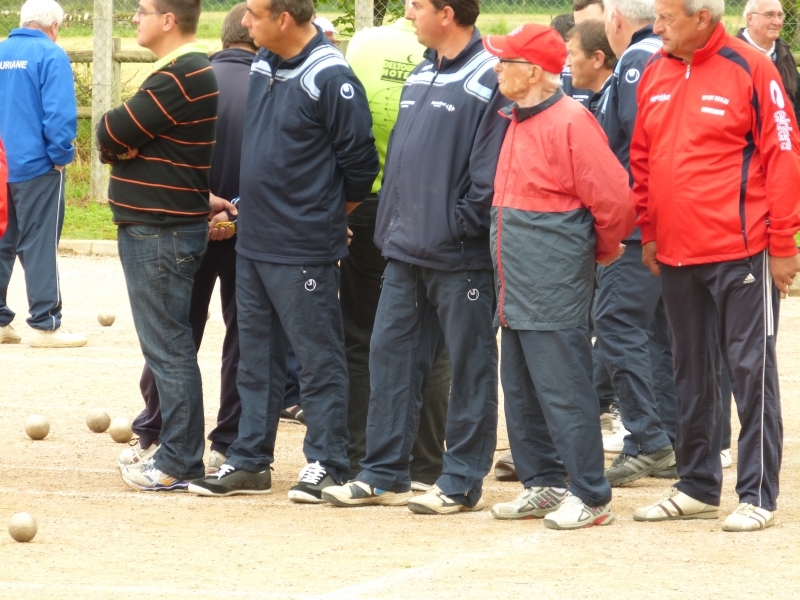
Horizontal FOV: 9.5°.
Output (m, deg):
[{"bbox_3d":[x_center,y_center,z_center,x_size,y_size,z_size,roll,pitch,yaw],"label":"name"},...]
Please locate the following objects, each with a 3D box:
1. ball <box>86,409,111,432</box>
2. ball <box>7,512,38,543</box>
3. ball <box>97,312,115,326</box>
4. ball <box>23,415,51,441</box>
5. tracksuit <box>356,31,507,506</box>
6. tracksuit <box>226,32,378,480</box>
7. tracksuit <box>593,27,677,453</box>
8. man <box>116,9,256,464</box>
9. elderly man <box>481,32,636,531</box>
[{"bbox_3d":[-1.143,0.461,18.350,0.092,0.092,0.092,0,4,0],"label":"ball"},{"bbox_3d":[-1.165,0.705,14.950,0.092,0.092,0.092,0,4,0],"label":"ball"},{"bbox_3d":[-1.506,0.091,24.800,0.092,0.092,0.092,0,4,0],"label":"ball"},{"bbox_3d":[-1.365,0.482,18.200,0.092,0.092,0.092,0,4,0],"label":"ball"},{"bbox_3d":[0.116,-0.119,16.195,0.440,1.530,0.550,-3,5,-38],"label":"tracksuit"},{"bbox_3d":[-0.331,-0.160,16.525,0.440,1.530,0.550,-3,5,-38],"label":"tracksuit"},{"bbox_3d":[0.846,-0.185,16.941,0.440,1.490,0.520,0,4,0],"label":"tracksuit"},{"bbox_3d":[-0.709,-0.243,17.376,0.560,1.690,0.460,-3,5,-40],"label":"man"},{"bbox_3d":[0.508,-0.094,15.630,0.460,1.610,0.540,-2,4,-32],"label":"elderly man"}]

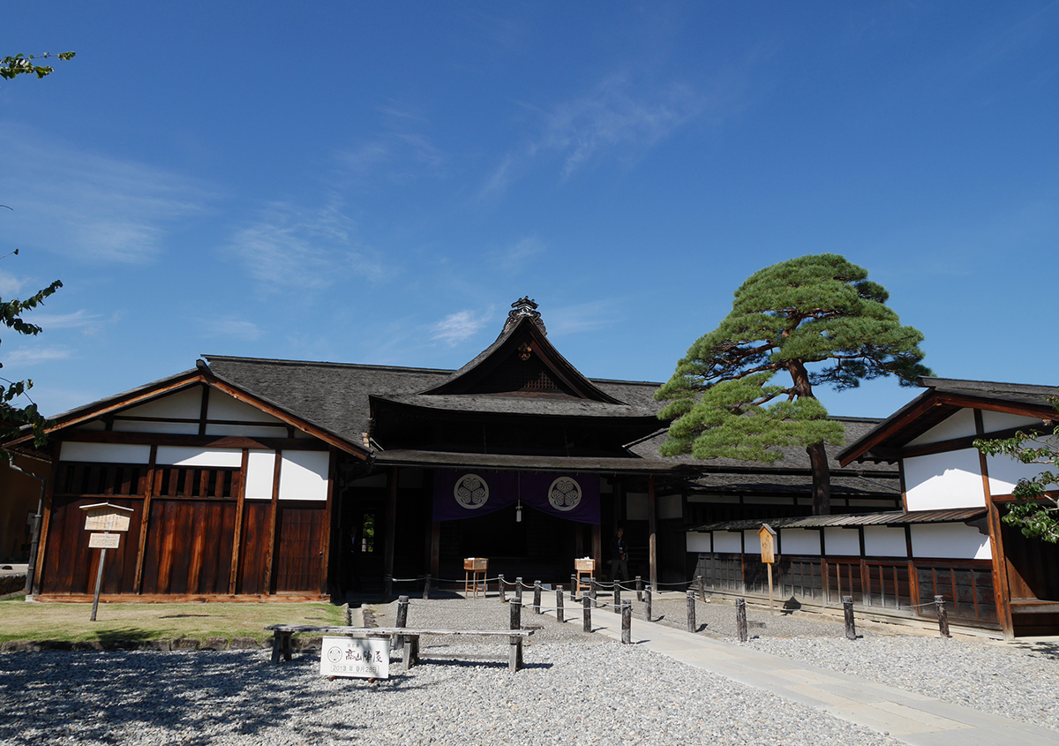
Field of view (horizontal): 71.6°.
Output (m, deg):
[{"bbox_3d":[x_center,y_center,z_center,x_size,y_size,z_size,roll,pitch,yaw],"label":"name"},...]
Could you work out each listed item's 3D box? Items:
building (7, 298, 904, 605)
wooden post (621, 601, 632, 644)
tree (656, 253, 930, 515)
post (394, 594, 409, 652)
[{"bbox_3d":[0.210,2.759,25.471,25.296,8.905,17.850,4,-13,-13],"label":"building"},{"bbox_3d":[1.381,3.533,10.436,0.122,0.596,0.122,4,-13,-13],"label":"wooden post"},{"bbox_3d":[6.863,1.155,18.853,6.732,9.160,6.120,-4,-14,20],"label":"tree"},{"bbox_3d":[-1.711,3.292,9.702,0.128,0.673,0.128,4,-13,-13],"label":"post"}]

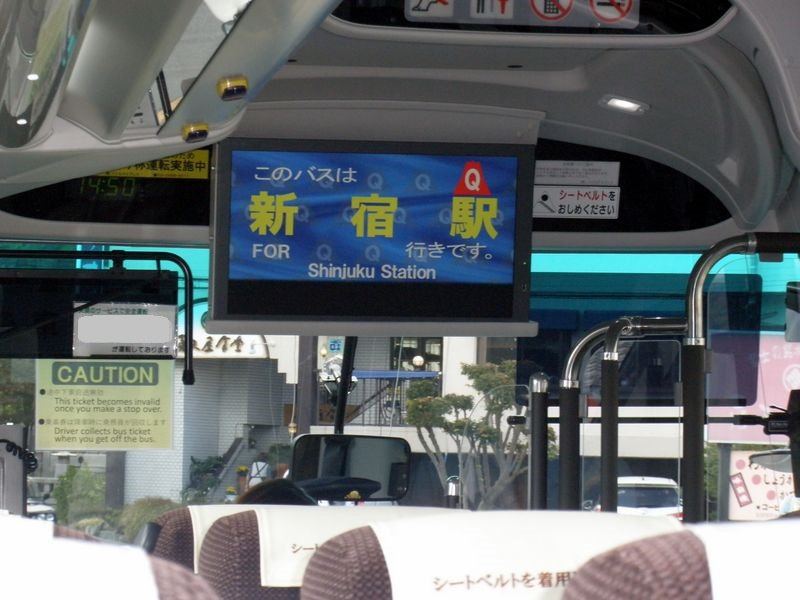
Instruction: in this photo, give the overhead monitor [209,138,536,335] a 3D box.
[{"bbox_3d":[-0.050,-0.116,4.920,0.564,0.323,0.070,1,8,-10],"label":"overhead monitor"}]

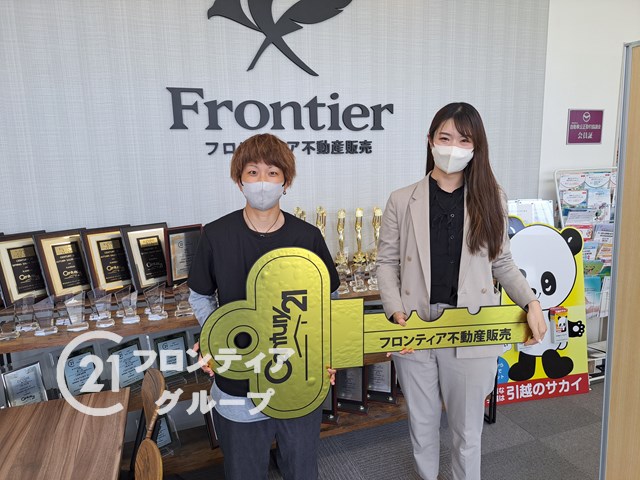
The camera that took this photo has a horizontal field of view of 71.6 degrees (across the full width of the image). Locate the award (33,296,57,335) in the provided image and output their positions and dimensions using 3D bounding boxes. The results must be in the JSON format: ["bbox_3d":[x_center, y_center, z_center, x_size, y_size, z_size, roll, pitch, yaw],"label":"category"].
[{"bbox_3d":[-1.104,0.300,1.781,0.078,0.150,0.045,-6,10,-29],"label":"award"}]

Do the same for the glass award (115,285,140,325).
[{"bbox_3d":[-0.933,0.322,2.181,0.080,0.155,0.065,-5,9,-22],"label":"glass award"}]

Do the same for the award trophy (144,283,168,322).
[{"bbox_3d":[-0.819,0.314,2.221,0.087,0.152,0.065,-5,9,-22],"label":"award trophy"}]

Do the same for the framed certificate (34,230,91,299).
[{"bbox_3d":[-1.370,0.140,2.427,0.030,0.370,0.275,-20,-4,37],"label":"framed certificate"}]

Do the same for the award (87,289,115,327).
[{"bbox_3d":[-1.040,0.331,2.144,0.080,0.155,0.065,-5,9,-22],"label":"award"}]

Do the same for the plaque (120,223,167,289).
[{"bbox_3d":[-0.833,0.089,2.203,0.025,0.327,0.247,-14,-1,38],"label":"plaque"}]

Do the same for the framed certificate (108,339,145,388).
[{"bbox_3d":[-0.919,0.604,2.129,0.018,0.206,0.151,-15,-2,40],"label":"framed certificate"}]

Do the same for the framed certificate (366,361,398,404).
[{"bbox_3d":[0.381,0.874,2.807,0.217,0.306,0.030,0,0,15],"label":"framed certificate"}]

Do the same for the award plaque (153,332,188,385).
[{"bbox_3d":[-0.727,0.580,2.196,0.158,0.213,0.018,-8,-3,-35],"label":"award plaque"}]

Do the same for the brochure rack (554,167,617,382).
[{"bbox_3d":[2.049,0.214,3.132,0.750,1.430,0.400,-5,9,-21],"label":"brochure rack"}]

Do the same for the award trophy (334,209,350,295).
[{"bbox_3d":[0.143,0.059,2.754,0.090,0.490,0.085,-4,8,-11],"label":"award trophy"}]

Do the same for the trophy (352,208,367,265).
[{"bbox_3d":[0.239,-0.024,2.672,0.078,0.336,0.078,-3,9,-9],"label":"trophy"}]

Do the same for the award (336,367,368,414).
[{"bbox_3d":[0.185,0.794,2.387,0.167,0.250,0.085,2,9,20],"label":"award"}]

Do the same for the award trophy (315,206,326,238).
[{"bbox_3d":[0.006,-0.017,2.984,0.080,0.385,0.080,-3,8,-9],"label":"award trophy"}]

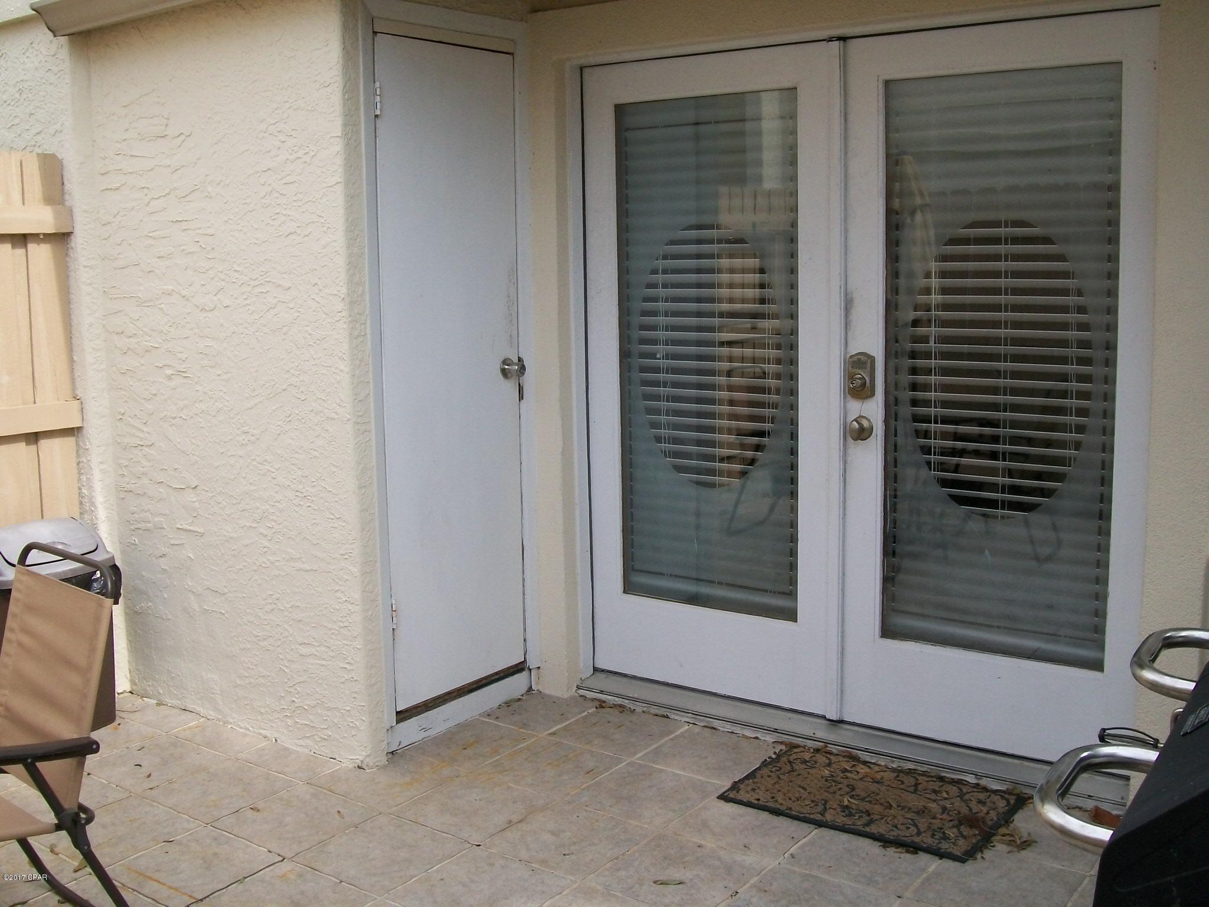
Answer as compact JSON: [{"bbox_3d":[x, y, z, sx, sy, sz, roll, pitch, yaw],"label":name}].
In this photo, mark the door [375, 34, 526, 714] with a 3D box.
[{"bbox_3d":[-0.481,-0.251,3.954,0.045,2.030,0.610,5,10,37],"label":"door"}]

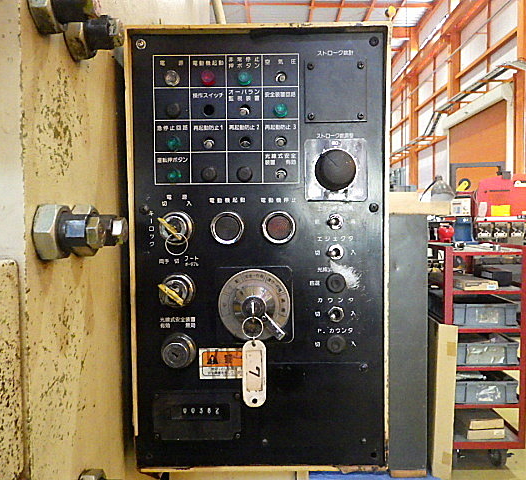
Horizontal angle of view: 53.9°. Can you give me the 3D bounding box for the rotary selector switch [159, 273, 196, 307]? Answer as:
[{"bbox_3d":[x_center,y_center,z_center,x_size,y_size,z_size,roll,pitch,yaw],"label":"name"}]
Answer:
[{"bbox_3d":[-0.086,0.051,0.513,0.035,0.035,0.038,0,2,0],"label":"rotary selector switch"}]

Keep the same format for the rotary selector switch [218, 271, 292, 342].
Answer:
[{"bbox_3d":[-0.008,0.068,0.515,0.075,0.074,0.035,0,2,0],"label":"rotary selector switch"}]

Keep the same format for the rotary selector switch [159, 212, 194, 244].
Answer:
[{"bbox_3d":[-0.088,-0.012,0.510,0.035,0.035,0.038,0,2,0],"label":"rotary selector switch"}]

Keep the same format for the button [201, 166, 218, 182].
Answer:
[{"bbox_3d":[-0.054,-0.067,0.523,0.016,0.016,0.008,0,2,0],"label":"button"}]

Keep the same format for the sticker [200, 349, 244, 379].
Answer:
[{"bbox_3d":[-0.039,0.129,0.535,0.051,0.033,0.001,0,2,0],"label":"sticker"}]

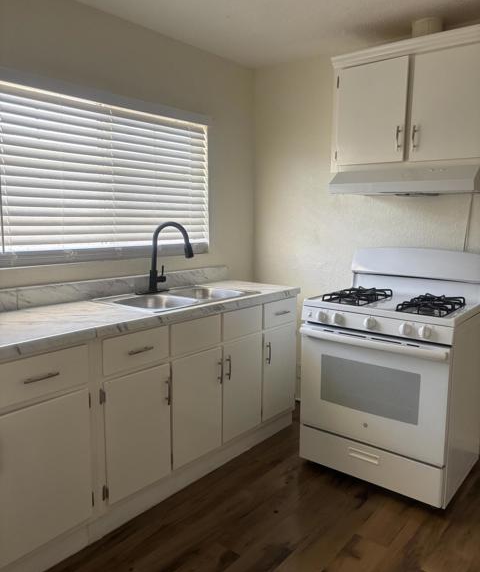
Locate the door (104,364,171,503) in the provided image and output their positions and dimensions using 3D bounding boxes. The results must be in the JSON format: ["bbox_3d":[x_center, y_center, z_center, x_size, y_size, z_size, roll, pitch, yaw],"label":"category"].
[{"bbox_3d":[-0.447,0.637,2.126,0.030,0.532,0.360,7,10,39],"label":"door"}]

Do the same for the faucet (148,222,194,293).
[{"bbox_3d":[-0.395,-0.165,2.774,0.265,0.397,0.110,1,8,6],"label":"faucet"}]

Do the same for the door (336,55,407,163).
[{"bbox_3d":[0.719,-0.935,2.619,0.389,0.527,0.030,7,10,39],"label":"door"}]

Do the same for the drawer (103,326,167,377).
[{"bbox_3d":[-0.603,0.255,2.211,0.420,0.151,0.352,7,10,39],"label":"drawer"}]

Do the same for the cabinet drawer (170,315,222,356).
[{"bbox_3d":[-0.369,0.220,2.493,0.420,0.152,0.345,7,10,39],"label":"cabinet drawer"}]

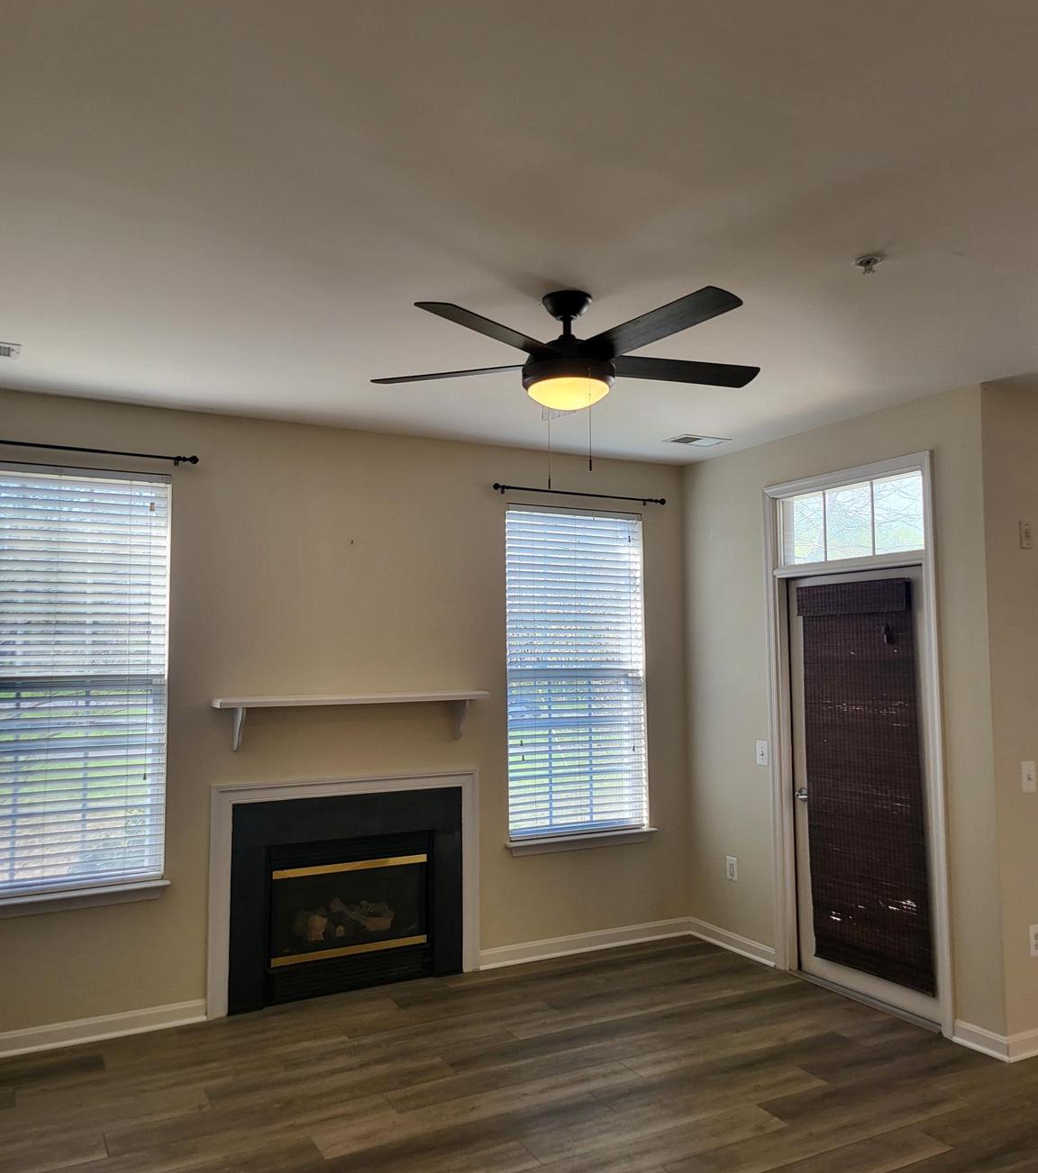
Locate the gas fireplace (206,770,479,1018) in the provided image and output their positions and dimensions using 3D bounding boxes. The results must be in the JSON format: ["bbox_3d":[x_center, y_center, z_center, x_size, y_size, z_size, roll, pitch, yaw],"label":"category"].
[{"bbox_3d":[-0.831,1.453,4.704,1.355,1.027,0.150,2,-5,-28],"label":"gas fireplace"}]

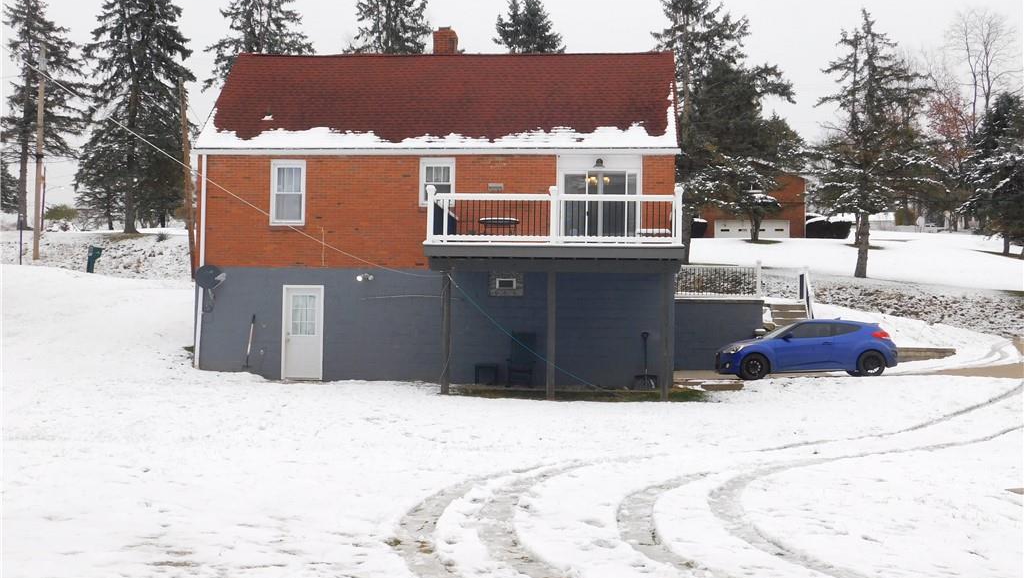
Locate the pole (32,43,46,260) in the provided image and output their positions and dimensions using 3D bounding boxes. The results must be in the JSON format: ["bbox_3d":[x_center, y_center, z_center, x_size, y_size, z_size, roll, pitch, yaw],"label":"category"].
[{"bbox_3d":[-19.589,-5.727,55.239,0.300,9.030,0.300,1,-3,4],"label":"pole"}]

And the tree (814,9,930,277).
[{"bbox_3d":[12.463,-5.137,46.731,4.300,9.490,4.300,1,-3,4],"label":"tree"}]

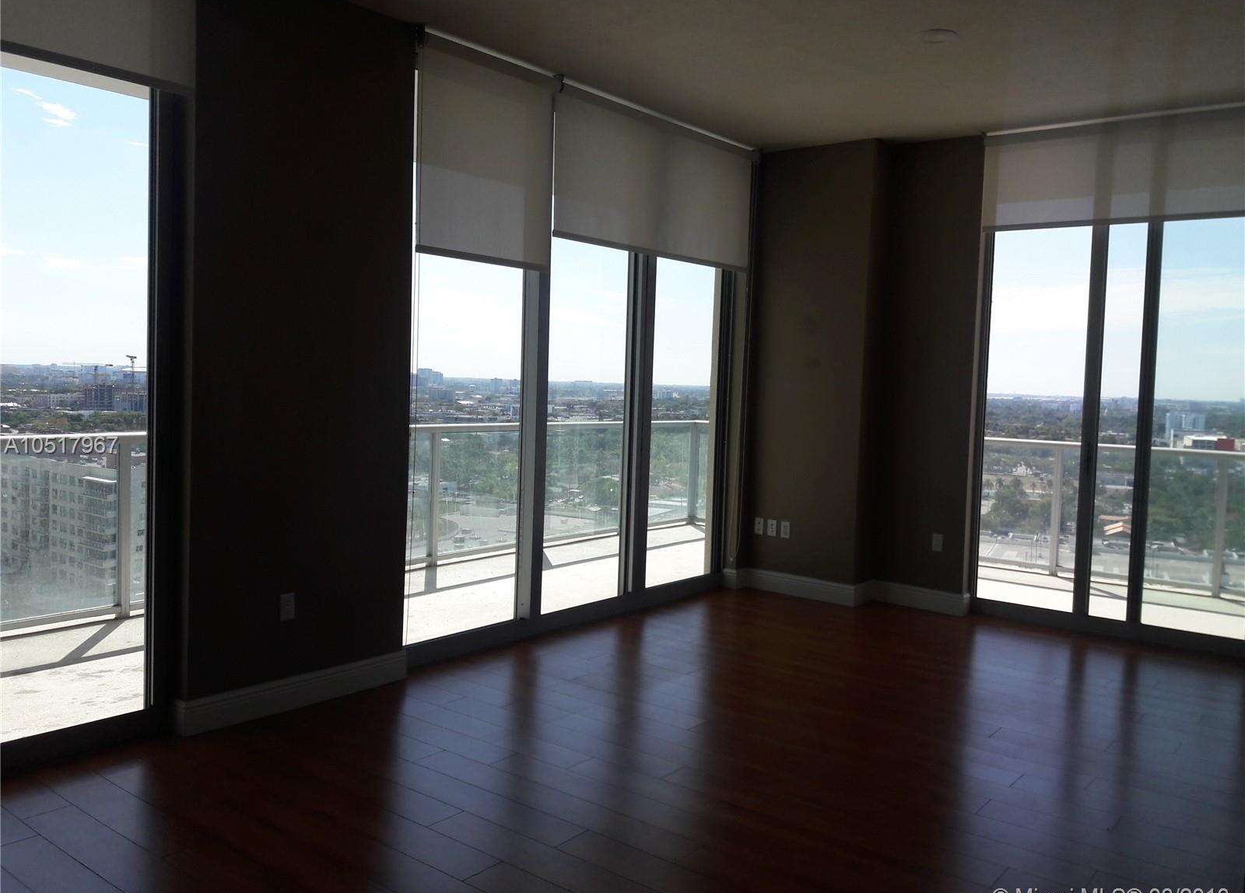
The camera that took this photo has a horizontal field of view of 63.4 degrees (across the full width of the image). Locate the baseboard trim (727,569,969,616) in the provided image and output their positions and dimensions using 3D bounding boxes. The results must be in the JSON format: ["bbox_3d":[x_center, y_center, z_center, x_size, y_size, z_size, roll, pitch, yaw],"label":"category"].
[{"bbox_3d":[1.482,0.968,6.756,1.529,0.145,0.418,5,5,39],"label":"baseboard trim"}]

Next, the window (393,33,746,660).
[{"bbox_3d":[-0.145,-0.477,5.869,0.144,2.959,2.909,5,5,39],"label":"window"}]

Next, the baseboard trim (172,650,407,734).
[{"bbox_3d":[-1.382,1.041,4.343,0.066,0.144,1.087,5,5,39],"label":"baseboard trim"}]

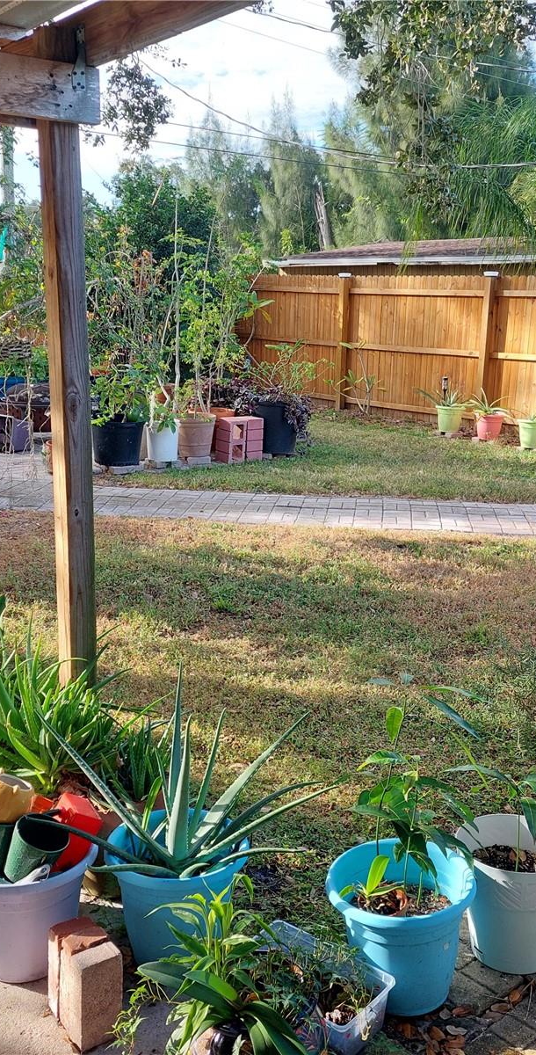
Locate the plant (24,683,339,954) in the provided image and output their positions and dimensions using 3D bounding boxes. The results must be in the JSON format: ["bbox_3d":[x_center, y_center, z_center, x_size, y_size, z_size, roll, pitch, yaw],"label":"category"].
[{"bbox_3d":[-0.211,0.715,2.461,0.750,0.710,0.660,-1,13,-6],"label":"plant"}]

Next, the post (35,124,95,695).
[{"bbox_3d":[-0.642,-0.211,3.130,0.090,2.130,0.090,-9,17,-36],"label":"post"}]

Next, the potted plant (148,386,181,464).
[{"bbox_3d":[-0.985,-0.972,9.211,0.320,0.700,0.310,1,13,0],"label":"potted plant"}]

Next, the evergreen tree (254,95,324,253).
[{"bbox_3d":[0.754,-9.332,30.703,2.600,7.980,2.600,0,13,0],"label":"evergreen tree"}]

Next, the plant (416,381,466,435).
[{"bbox_3d":[2.011,-1.363,11.118,0.540,0.560,0.500,3,13,10],"label":"plant"}]

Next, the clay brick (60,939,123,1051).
[{"bbox_3d":[-0.397,1.035,2.181,0.097,0.200,0.105,-10,16,-38],"label":"clay brick"}]

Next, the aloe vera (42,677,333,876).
[{"bbox_3d":[-0.200,0.606,2.409,0.730,0.510,0.600,1,13,0],"label":"aloe vera"}]

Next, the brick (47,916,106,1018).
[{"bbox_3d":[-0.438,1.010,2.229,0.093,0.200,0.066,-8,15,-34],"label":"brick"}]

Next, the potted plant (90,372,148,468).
[{"bbox_3d":[-1.405,-1.004,9.138,0.580,0.860,0.580,0,13,0],"label":"potted plant"}]

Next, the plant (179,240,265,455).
[{"bbox_3d":[-0.434,-1.667,9.269,0.830,2.000,0.750,1,13,0],"label":"plant"}]

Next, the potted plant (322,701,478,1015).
[{"bbox_3d":[0.312,0.759,2.283,0.350,0.700,0.360,2,13,9],"label":"potted plant"}]

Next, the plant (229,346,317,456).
[{"bbox_3d":[0.059,-1.238,9.658,0.860,1.060,0.760,1,13,0],"label":"plant"}]

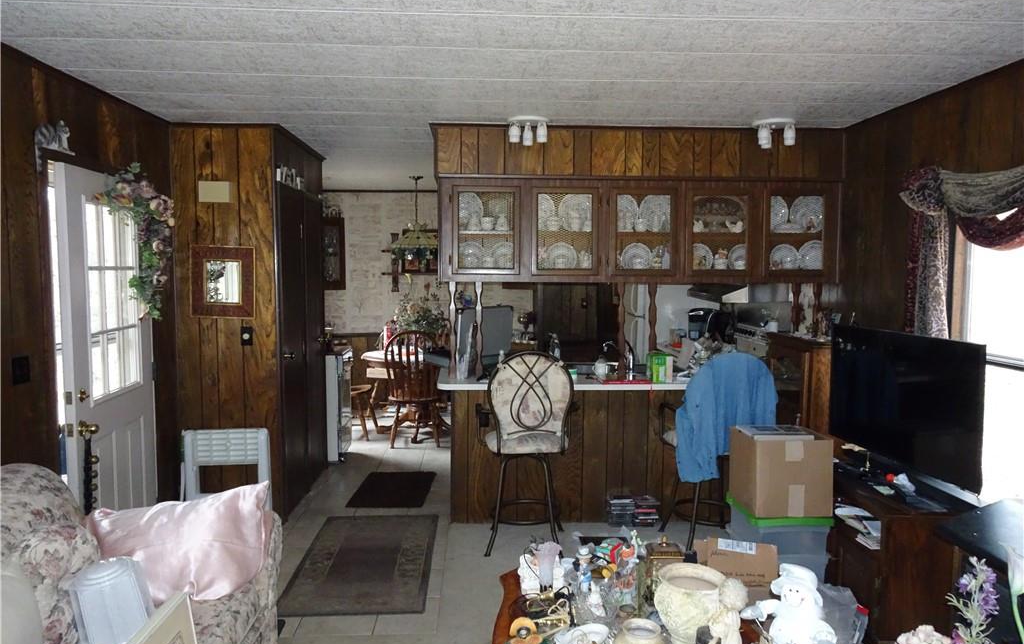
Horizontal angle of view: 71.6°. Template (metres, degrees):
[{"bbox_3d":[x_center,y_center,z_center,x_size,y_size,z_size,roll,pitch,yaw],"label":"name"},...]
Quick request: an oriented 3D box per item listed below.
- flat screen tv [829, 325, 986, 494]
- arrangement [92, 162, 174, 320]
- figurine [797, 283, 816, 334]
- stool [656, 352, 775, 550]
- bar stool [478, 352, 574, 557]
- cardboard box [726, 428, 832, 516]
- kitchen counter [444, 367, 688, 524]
[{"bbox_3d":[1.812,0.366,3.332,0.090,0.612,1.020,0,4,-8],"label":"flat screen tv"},{"bbox_3d":[-1.891,-0.399,3.627,0.170,0.810,0.700,0,4,-3],"label":"arrangement"},{"bbox_3d":[1.704,-0.075,4.096,0.100,0.295,0.100,3,5,28],"label":"figurine"},{"bbox_3d":[1.143,0.706,4.051,0.534,1.121,0.542,-1,4,-11],"label":"stool"},{"bbox_3d":[0.082,0.712,4.013,0.540,1.120,0.540,0,4,-3],"label":"bar stool"},{"bbox_3d":[1.280,0.697,3.367,0.357,0.367,0.290,0,4,-3],"label":"cardboard box"},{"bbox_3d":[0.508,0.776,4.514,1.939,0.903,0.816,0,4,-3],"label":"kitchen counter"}]

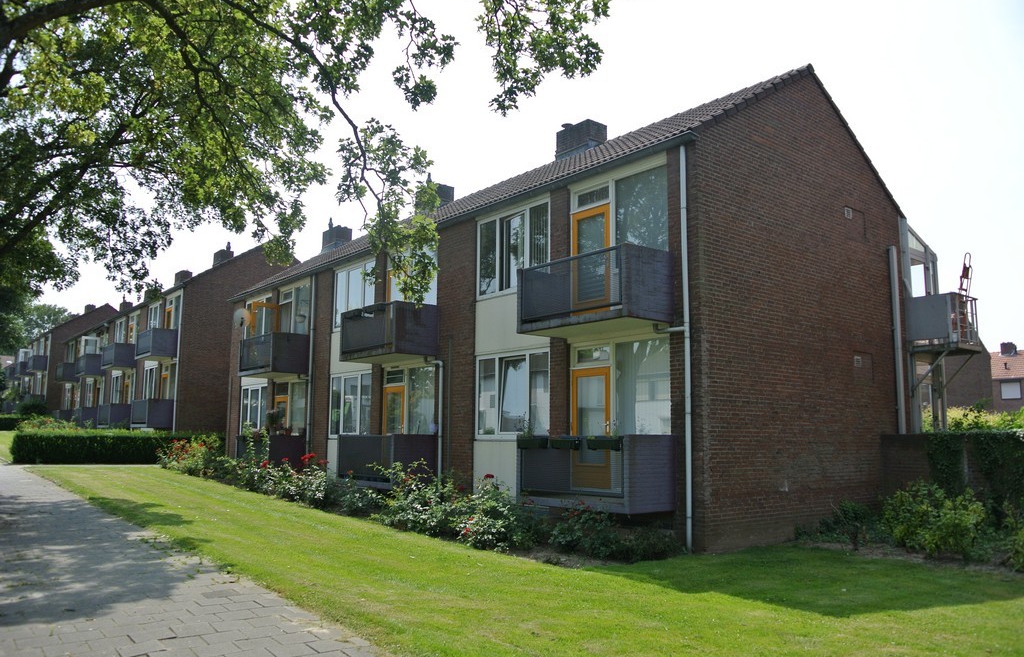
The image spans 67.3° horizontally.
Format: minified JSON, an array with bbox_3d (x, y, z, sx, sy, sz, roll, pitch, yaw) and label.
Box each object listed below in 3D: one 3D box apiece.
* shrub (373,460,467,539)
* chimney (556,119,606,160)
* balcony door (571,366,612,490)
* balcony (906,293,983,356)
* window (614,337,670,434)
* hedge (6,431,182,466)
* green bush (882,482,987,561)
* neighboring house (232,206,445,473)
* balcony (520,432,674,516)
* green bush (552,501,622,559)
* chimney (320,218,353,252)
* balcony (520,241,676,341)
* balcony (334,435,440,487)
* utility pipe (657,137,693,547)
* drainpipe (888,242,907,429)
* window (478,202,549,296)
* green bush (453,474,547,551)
[{"bbox_3d":[-1.542,2.854,13.267,1.300,1.150,1.550,7,-10,-39],"label":"shrub"},{"bbox_3d":[1.638,-4.350,18.155,0.600,0.760,1.090,7,-10,-38],"label":"chimney"},{"bbox_3d":[1.329,1.658,12.693,0.070,2.010,0.910,7,-10,-38],"label":"balcony door"},{"bbox_3d":[8.577,-0.024,15.221,1.320,1.150,0.830,7,-10,-38],"label":"balcony"},{"bbox_3d":[2.072,0.909,11.898,0.080,1.510,1.180,7,-10,-38],"label":"window"},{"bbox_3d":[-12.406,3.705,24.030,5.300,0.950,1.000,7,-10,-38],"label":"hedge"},{"bbox_3d":[5.872,2.639,10.759,1.150,1.020,1.300,7,-10,-39],"label":"green bush"},{"bbox_3d":[-3.007,0.478,22.784,7.300,8.500,12.900,7,-10,-39],"label":"neighboring house"},{"bbox_3d":[1.222,2.167,11.708,0.970,1.075,2.430,7,-10,-38],"label":"balcony"},{"bbox_3d":[0.998,2.693,10.300,0.770,0.750,0.850,7,-10,-38],"label":"green bush"},{"bbox_3d":[-6.320,-3.287,27.990,0.680,1.250,1.080,7,-10,-39],"label":"chimney"},{"bbox_3d":[1.257,-0.536,12.185,0.950,1.120,2.500,7,-10,-39],"label":"balcony"},{"bbox_3d":[-2.788,2.837,16.619,0.970,1.060,2.460,7,-10,-38],"label":"balcony"},{"bbox_3d":[2.342,0.208,11.381,0.100,5.950,0.620,7,-10,-39],"label":"utility pipe"},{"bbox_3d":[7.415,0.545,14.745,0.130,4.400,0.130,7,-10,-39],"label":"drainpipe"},{"bbox_3d":[0.027,-1.428,14.583,0.100,1.580,2.160,7,-10,-38],"label":"window"},{"bbox_3d":[-0.202,2.708,11.656,1.150,1.000,1.300,7,-10,-39],"label":"green bush"}]

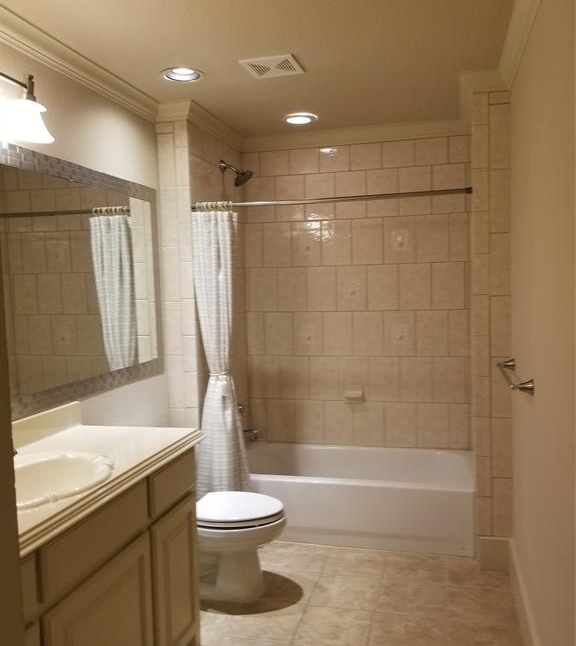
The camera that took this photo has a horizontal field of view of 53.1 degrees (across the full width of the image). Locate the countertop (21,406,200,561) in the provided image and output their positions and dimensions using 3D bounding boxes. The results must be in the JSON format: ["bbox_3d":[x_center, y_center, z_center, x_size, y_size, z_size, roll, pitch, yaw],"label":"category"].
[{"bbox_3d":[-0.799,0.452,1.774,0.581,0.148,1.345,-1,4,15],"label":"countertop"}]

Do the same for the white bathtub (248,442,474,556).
[{"bbox_3d":[0.355,1.040,3.585,1.506,0.367,0.744,0,4,16],"label":"white bathtub"}]

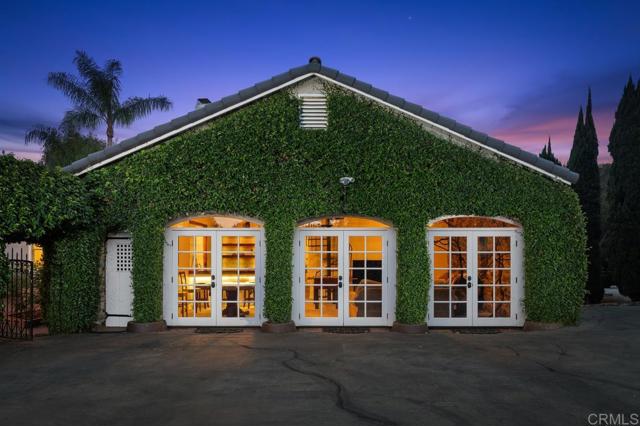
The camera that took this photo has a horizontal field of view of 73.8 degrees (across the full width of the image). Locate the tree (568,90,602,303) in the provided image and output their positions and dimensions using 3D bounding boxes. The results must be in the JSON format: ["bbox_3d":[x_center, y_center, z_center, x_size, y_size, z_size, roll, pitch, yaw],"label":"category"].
[{"bbox_3d":[8.080,-0.500,13.000,1.200,6.460,1.200,0,0,0],"label":"tree"}]

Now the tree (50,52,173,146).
[{"bbox_3d":[-9.830,-2.610,20.000,5.800,10.020,5.500,0,0,0],"label":"tree"}]

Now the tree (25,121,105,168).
[{"bbox_3d":[-12.030,-0.970,20.000,4.000,6.740,3.900,0,0,0],"label":"tree"}]

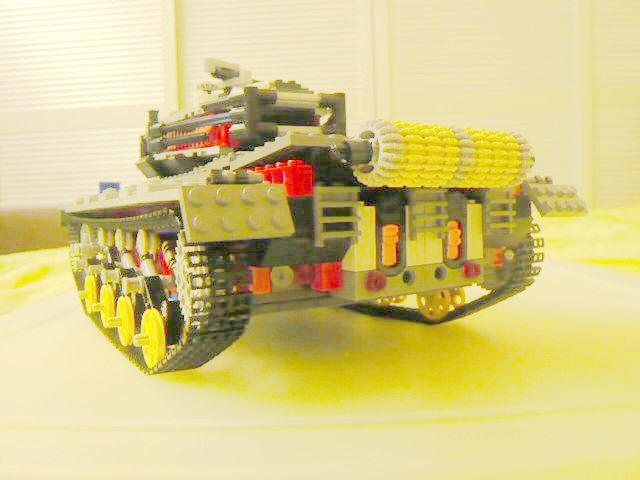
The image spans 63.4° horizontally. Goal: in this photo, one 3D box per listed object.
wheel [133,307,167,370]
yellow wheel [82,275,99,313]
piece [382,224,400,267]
[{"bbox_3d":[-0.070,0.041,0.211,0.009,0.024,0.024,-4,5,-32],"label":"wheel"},{"bbox_3d":[-0.150,0.036,0.341,0.005,0.024,0.024,-4,5,-32],"label":"yellow wheel"},{"bbox_3d":[0.025,0.002,0.186,0.006,0.015,0.005,-4,5,-32],"label":"piece"}]

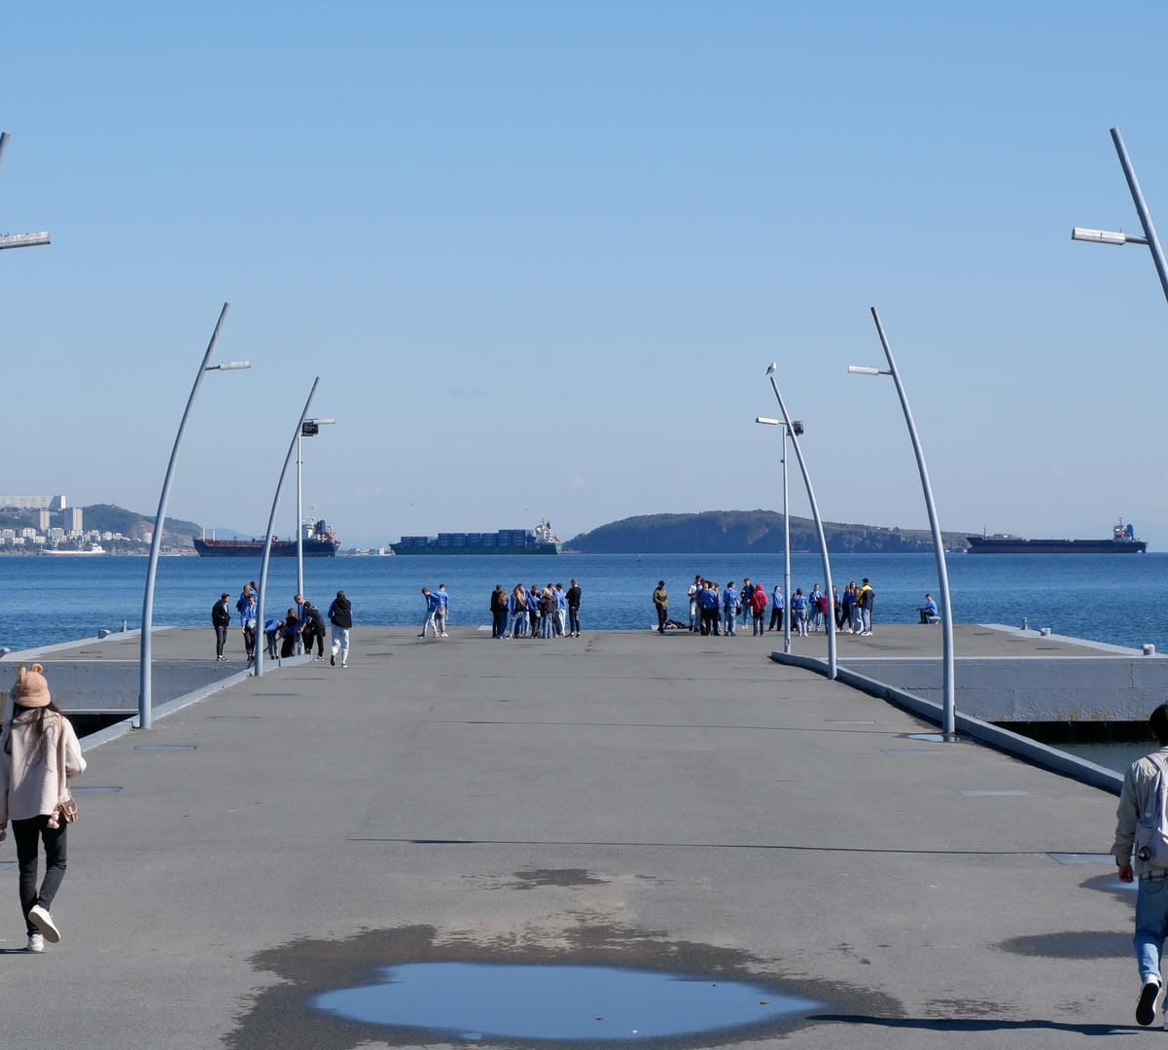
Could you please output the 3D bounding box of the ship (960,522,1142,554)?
[{"bbox_3d":[352.477,9.138,2400.000,132.000,25.000,19.500,0,0,12],"label":"ship"}]

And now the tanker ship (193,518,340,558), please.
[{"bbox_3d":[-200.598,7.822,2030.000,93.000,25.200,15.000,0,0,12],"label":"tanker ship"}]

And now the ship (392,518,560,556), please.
[{"bbox_3d":[-91.372,10.845,2750.000,145.000,30.000,23.000,0,0,12],"label":"ship"}]

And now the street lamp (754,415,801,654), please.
[{"bbox_3d":[4.522,0.282,75.000,1.120,5.660,0.400,0,0,-1],"label":"street lamp"}]

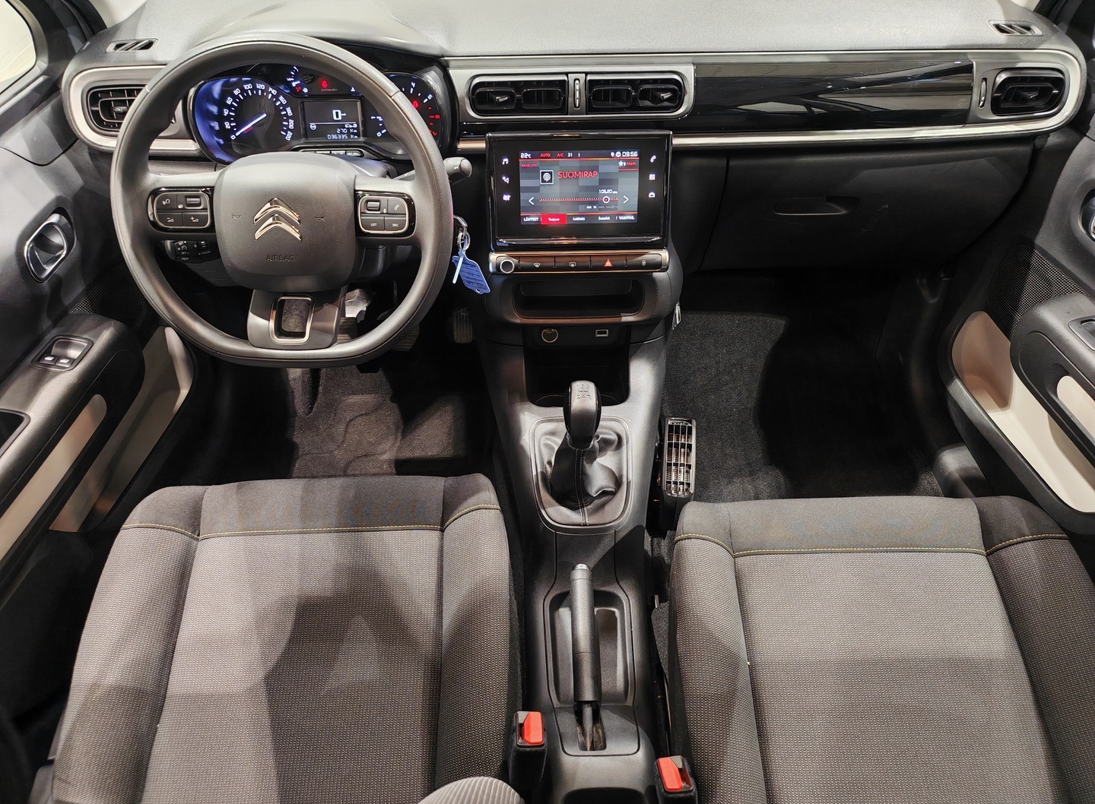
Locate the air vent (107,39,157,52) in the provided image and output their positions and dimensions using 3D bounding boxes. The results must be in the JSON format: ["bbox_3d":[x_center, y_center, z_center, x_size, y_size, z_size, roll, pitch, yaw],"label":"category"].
[{"bbox_3d":[-0.539,-0.463,1.067,0.056,0.014,0.036,-1,48,0],"label":"air vent"}]

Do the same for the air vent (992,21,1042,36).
[{"bbox_3d":[0.612,-0.487,1.073,0.056,0.014,0.036,-1,48,0],"label":"air vent"}]

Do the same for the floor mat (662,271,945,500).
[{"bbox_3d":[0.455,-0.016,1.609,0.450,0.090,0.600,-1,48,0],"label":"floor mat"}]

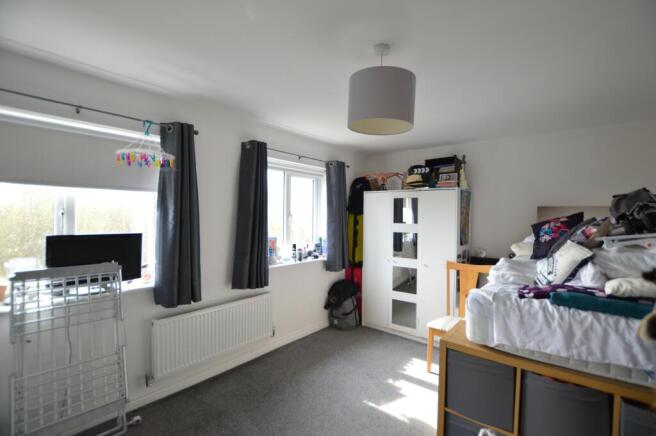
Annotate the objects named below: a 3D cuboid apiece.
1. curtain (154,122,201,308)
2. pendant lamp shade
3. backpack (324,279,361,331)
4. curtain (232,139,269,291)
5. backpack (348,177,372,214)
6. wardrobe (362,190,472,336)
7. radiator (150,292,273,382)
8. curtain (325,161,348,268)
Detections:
[{"bbox_3d":[-1.211,-0.019,2.214,0.140,1.402,0.260,1,-1,40],"label":"curtain"},{"bbox_3d":[0.306,-0.651,1.564,0.372,0.245,0.372,1,-1,0],"label":"pendant lamp shade"},{"bbox_3d":[0.224,1.201,3.781,0.380,0.610,0.300,1,-1,20],"label":"backpack"},{"bbox_3d":[-0.772,-0.028,2.738,0.140,1.401,0.285,1,-1,40],"label":"curtain"},{"bbox_3d":[0.480,-0.332,4.061,0.340,0.540,0.240,1,-1,40],"label":"backpack"},{"bbox_3d":[1.127,0.589,3.638,1.200,1.880,0.500,1,-1,40],"label":"wardrobe"},{"bbox_3d":[-0.989,1.023,2.535,0.090,0.438,1.104,1,-1,40],"label":"radiator"},{"bbox_3d":[0.122,-0.029,3.808,0.130,1.464,0.302,1,-1,40],"label":"curtain"}]

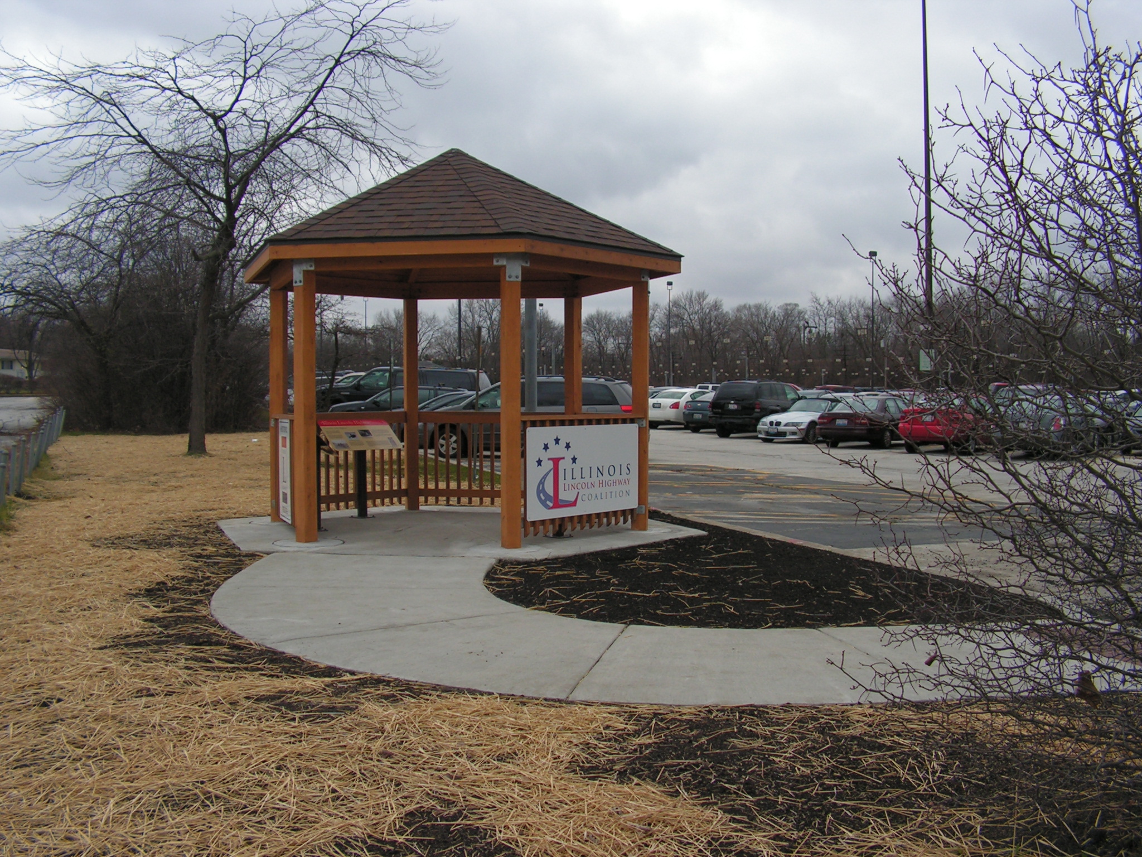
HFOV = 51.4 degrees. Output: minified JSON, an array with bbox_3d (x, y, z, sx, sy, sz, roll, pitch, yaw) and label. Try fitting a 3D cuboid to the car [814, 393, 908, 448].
[{"bbox_3d":[8.722,-0.196,33.686,1.730,1.410,4.720,1,2,38],"label":"car"}]

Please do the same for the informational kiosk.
[{"bbox_3d":[-1.209,-0.956,12.433,4.724,3.939,4.088,0,2,9],"label":"informational kiosk"}]

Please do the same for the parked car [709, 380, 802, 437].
[{"bbox_3d":[6.518,-0.648,39.792,1.900,1.860,4.870,1,2,34],"label":"parked car"}]

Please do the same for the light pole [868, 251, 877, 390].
[{"bbox_3d":[22.659,-7.210,89.019,0.600,12.200,0.500,0,2,0],"label":"light pole"}]

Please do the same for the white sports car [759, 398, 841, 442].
[{"bbox_3d":[7.353,-0.257,36.584,1.700,1.290,4.050,1,2,40],"label":"white sports car"}]

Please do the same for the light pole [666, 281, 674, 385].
[{"bbox_3d":[9.345,-7.868,112.407,0.600,12.200,0.500,0,2,0],"label":"light pole"}]

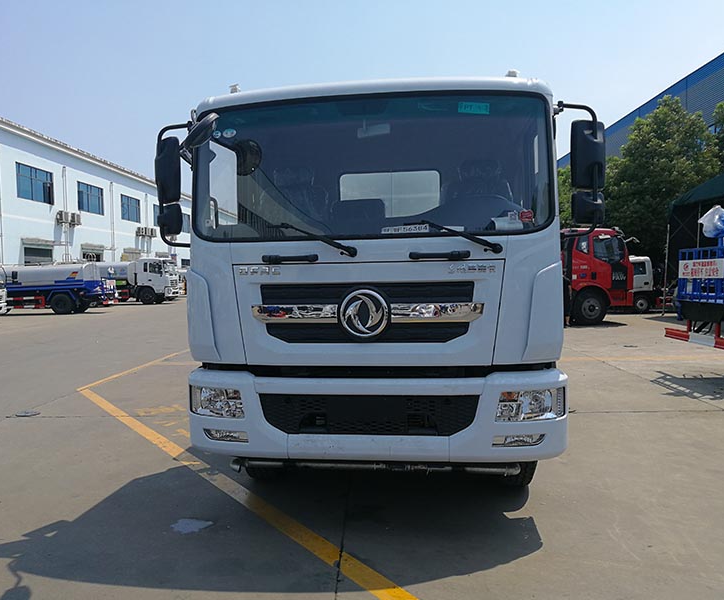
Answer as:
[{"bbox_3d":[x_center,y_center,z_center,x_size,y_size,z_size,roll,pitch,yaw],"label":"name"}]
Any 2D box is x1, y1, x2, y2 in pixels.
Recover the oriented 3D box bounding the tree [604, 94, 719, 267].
[{"bbox_3d":[12.534,-4.096,26.001,5.300,8.700,5.300,-1,3,0],"label":"tree"}]

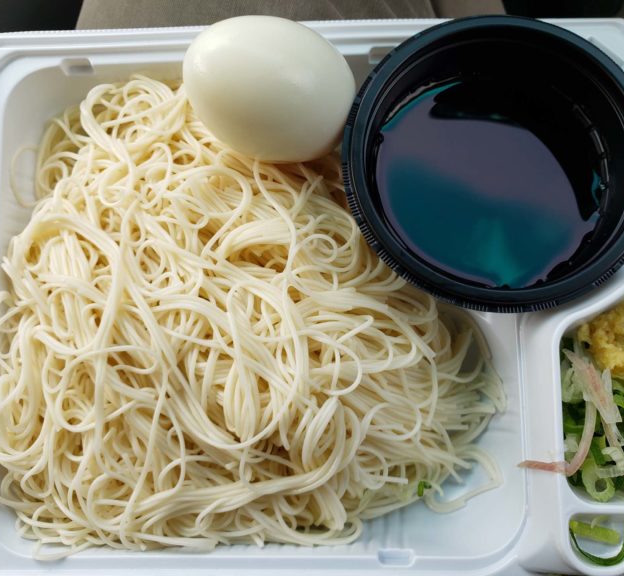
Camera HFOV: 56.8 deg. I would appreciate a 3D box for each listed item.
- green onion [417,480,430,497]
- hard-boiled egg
[{"bbox_3d":[0.039,0.071,0.203,0.005,0.004,0.006,0,81,2],"label":"green onion"},{"bbox_3d":[-0.013,-0.062,0.183,0.056,0.044,0.044,16,82,1],"label":"hard-boiled egg"}]

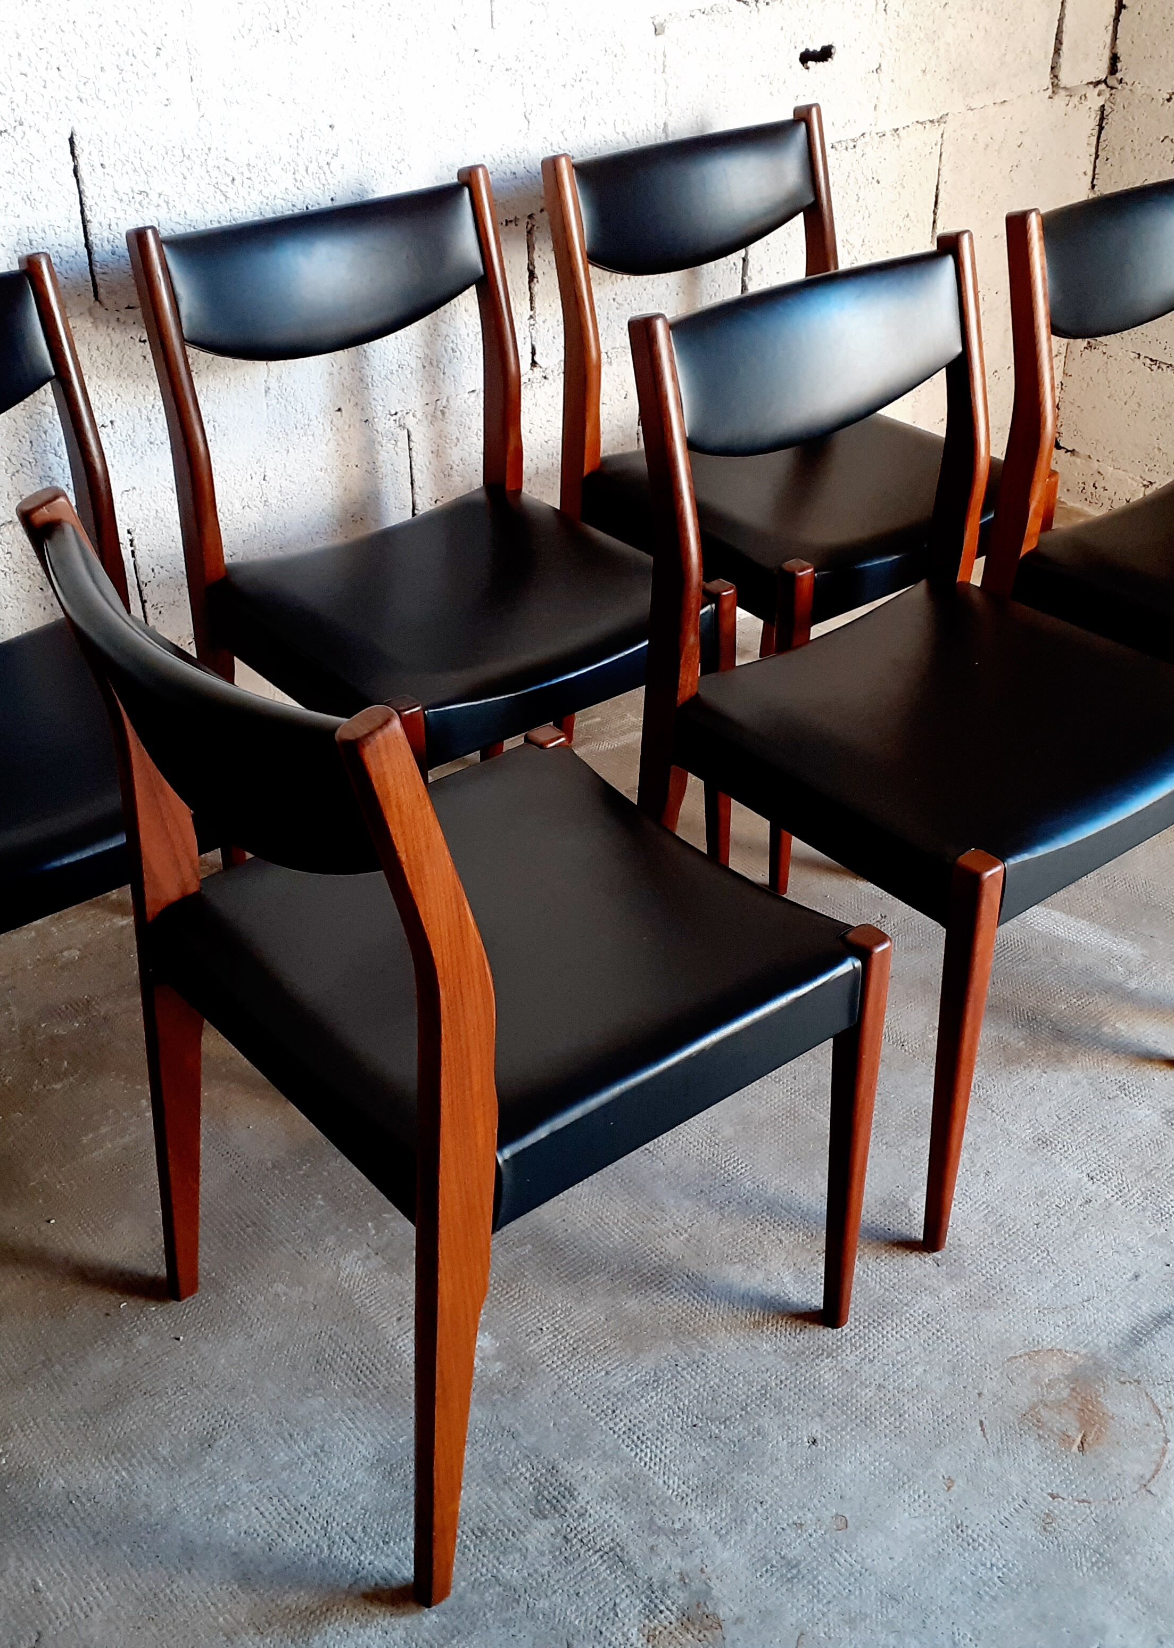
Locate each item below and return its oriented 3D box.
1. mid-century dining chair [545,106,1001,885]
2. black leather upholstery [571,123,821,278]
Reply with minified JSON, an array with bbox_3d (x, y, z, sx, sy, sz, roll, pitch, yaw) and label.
[{"bbox_3d":[0.262,-0.436,2.244,0.458,0.816,0.508,-24,40,-31],"label":"mid-century dining chair"},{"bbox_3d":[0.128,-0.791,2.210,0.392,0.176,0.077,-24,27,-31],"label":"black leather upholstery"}]

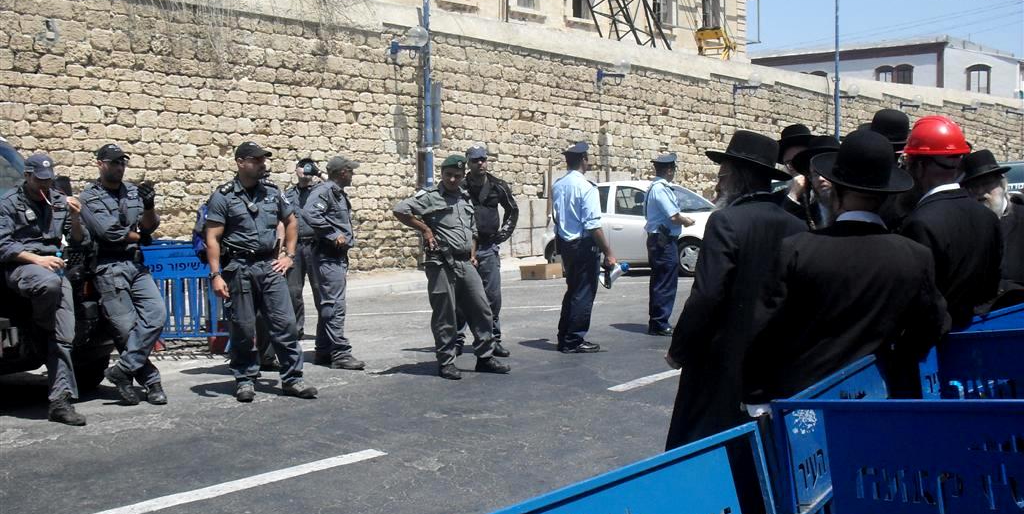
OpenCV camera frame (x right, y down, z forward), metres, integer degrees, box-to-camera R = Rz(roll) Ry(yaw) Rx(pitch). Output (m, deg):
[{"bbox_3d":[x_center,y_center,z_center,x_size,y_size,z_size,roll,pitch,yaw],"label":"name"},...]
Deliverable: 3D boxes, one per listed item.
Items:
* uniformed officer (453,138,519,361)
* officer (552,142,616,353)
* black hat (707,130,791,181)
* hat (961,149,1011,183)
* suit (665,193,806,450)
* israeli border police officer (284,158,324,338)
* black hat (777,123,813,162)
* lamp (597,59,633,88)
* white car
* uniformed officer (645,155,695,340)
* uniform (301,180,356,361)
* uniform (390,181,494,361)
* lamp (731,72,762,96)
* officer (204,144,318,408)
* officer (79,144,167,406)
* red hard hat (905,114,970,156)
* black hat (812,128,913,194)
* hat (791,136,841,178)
[{"bbox_3d":[-0.226,-0.051,9.600,0.580,1.820,0.420,-1,2,-14],"label":"uniformed officer"},{"bbox_3d":[0.633,-0.100,9.950,0.450,1.830,0.550,-2,3,-41],"label":"officer"},{"bbox_3d":[1.010,-0.438,4.800,0.375,0.145,0.330,17,10,29],"label":"black hat"},{"bbox_3d":[2.726,-0.526,6.500,0.360,0.155,0.340,-18,2,-26],"label":"hat"},{"bbox_3d":[0.963,0.340,4.800,0.580,1.240,0.440,-1,2,-34],"label":"suit"},{"bbox_3d":[-1.772,0.051,9.600,0.550,1.780,0.430,-1,3,-12],"label":"israeli border police officer"},{"bbox_3d":[1.850,-0.790,7.300,0.340,0.150,0.370,0,2,9],"label":"black hat"},{"bbox_3d":[1.950,-3.540,21.600,0.730,0.520,0.300,2,3,38],"label":"lamp"},{"bbox_3d":[2.380,-0.500,18.400,3.700,1.500,1.680,2,4,33],"label":"white car"},{"bbox_3d":[1.566,-0.145,11.250,0.480,1.800,0.500,-1,2,-22],"label":"uniformed officer"},{"bbox_3d":[-1.526,0.113,9.400,0.440,1.540,0.500,1,2,22],"label":"uniform"},{"bbox_3d":[-0.536,0.145,8.800,0.720,1.420,0.500,-1,2,-30],"label":"uniform"},{"bbox_3d":[5.460,-3.980,25.900,0.730,0.530,0.300,2,3,38],"label":"lamp"},{"bbox_3d":[-1.810,0.070,8.100,0.680,1.800,0.450,-1,2,-30],"label":"officer"},{"bbox_3d":[-2.651,0.112,7.650,0.570,1.740,0.530,-2,4,-29],"label":"officer"},{"bbox_3d":[1.626,-0.461,4.300,0.235,0.155,0.285,-2,3,-45],"label":"red hard hat"},{"bbox_3d":[1.188,-0.336,3.800,0.350,0.155,0.370,1,22,-6],"label":"black hat"},{"bbox_3d":[1.427,-0.465,5.150,0.330,0.140,0.370,-1,-12,-24],"label":"hat"}]

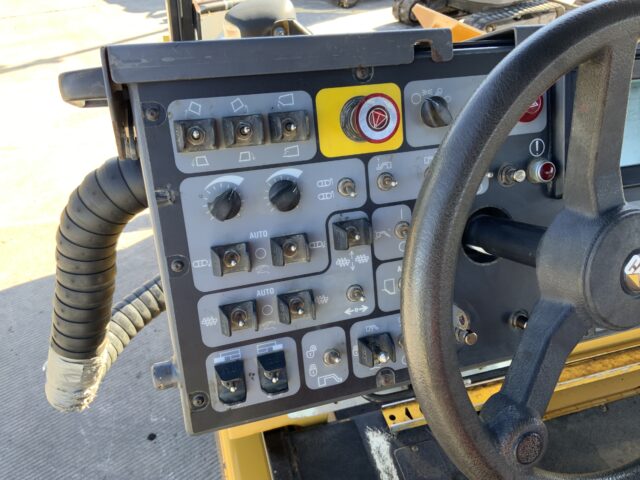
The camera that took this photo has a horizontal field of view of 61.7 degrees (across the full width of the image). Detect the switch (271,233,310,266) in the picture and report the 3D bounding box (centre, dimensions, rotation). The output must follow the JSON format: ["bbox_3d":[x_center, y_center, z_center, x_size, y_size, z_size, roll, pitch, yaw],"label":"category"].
[{"bbox_3d":[-0.025,0.010,0.473,0.032,0.026,0.022,-9,13,-15],"label":"switch"}]

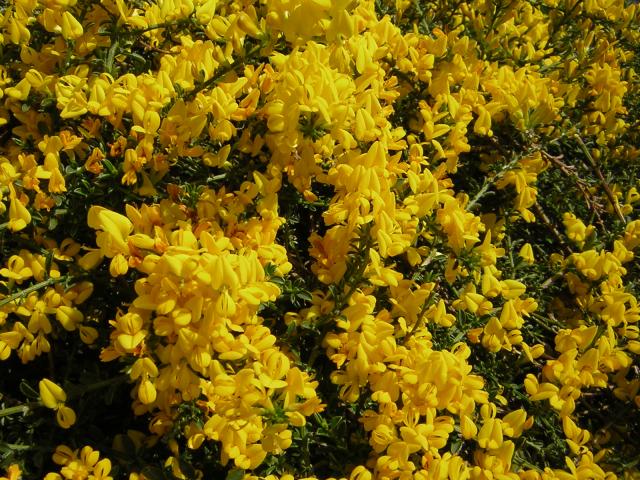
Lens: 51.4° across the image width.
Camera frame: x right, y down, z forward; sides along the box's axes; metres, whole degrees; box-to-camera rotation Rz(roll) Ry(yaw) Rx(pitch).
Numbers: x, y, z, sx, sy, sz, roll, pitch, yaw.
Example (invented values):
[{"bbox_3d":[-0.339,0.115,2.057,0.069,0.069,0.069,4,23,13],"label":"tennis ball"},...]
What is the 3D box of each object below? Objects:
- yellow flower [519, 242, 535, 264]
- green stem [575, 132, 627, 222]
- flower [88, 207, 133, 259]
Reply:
[{"bbox_3d":[0.199,0.013,0.640,0.015,0.021,0.014,-4,15,-5],"label":"yellow flower"},{"bbox_3d":[0.295,-0.064,0.700,0.006,0.107,0.006,-29,0,0],"label":"green stem"},{"bbox_3d":[-0.152,-0.006,0.480,0.028,0.032,0.026,5,21,31],"label":"flower"}]

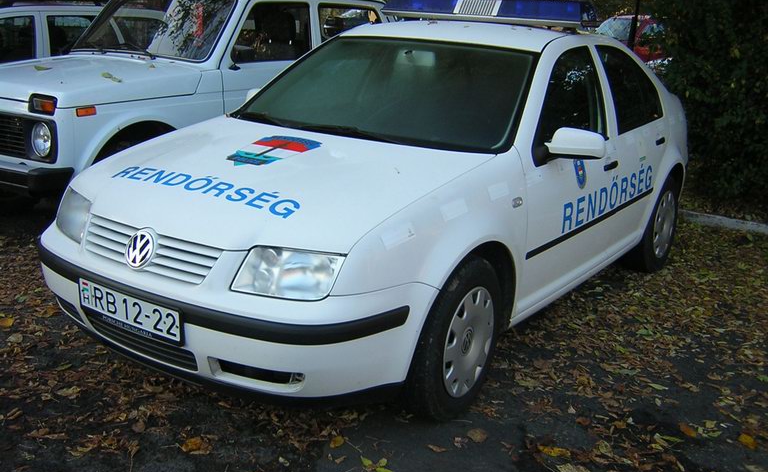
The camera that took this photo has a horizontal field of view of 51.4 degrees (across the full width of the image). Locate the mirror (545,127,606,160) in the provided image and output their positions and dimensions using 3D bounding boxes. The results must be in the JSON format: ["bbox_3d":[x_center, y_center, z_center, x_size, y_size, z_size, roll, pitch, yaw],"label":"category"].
[{"bbox_3d":[0.802,-0.388,3.347,0.220,0.130,0.125,13,18,33],"label":"mirror"}]

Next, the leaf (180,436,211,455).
[{"bbox_3d":[-0.644,0.728,2.752,0.089,0.022,0.105,-12,21,-43],"label":"leaf"}]

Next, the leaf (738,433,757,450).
[{"bbox_3d":[1.358,0.766,2.981,0.052,0.015,0.102,1,15,-6],"label":"leaf"}]

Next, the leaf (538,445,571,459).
[{"bbox_3d":[0.604,0.768,2.841,0.110,0.015,0.045,6,15,12],"label":"leaf"}]

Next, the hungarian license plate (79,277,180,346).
[{"bbox_3d":[-0.864,0.247,2.692,0.520,0.112,0.020,13,17,33],"label":"hungarian license plate"}]

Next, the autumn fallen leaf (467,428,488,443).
[{"bbox_3d":[0.342,0.733,2.930,0.074,0.012,0.078,-8,18,-34],"label":"autumn fallen leaf"}]

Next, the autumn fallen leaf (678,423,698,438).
[{"bbox_3d":[1.158,0.740,3.044,0.039,0.015,0.095,-3,16,-19],"label":"autumn fallen leaf"}]

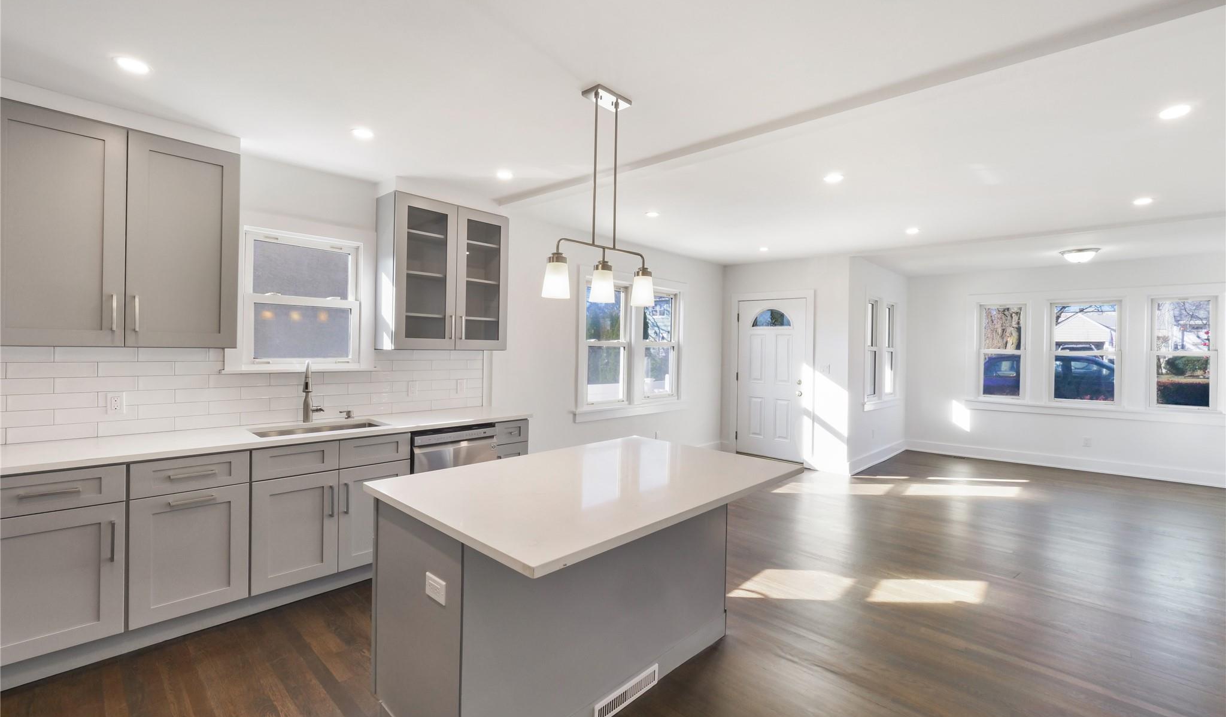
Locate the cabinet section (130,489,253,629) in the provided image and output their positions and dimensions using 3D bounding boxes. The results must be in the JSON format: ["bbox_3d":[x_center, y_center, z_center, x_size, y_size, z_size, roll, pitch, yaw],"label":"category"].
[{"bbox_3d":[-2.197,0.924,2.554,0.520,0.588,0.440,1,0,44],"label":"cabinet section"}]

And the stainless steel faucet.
[{"bbox_3d":[-1.887,0.215,3.128,0.130,0.405,0.230,0,1,-35],"label":"stainless steel faucet"}]

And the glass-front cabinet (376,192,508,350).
[{"bbox_3d":[-1.282,-0.600,3.808,0.335,1.080,0.910,1,1,44],"label":"glass-front cabinet"}]

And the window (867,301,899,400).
[{"bbox_3d":[3.583,-0.113,6.615,0.110,1.280,1.450,1,1,44],"label":"window"}]

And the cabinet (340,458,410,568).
[{"bbox_3d":[-1.628,0.923,3.178,0.600,0.590,0.410,1,1,44],"label":"cabinet"}]

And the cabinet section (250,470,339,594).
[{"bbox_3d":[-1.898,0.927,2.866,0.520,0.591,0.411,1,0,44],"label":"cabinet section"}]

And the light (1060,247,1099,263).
[{"bbox_3d":[5.083,-1.108,5.399,0.320,0.130,0.320,1,1,44],"label":"light"}]

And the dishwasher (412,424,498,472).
[{"bbox_3d":[-1.257,0.890,3.541,0.610,0.850,0.610,1,1,44],"label":"dishwasher"}]

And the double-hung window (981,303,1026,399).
[{"bbox_3d":[5.249,-0.099,6.691,0.490,1.270,0.100,1,1,44],"label":"double-hung window"}]

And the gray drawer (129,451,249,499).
[{"bbox_3d":[-2.164,0.545,2.525,0.500,0.163,0.437,1,1,44],"label":"gray drawer"}]

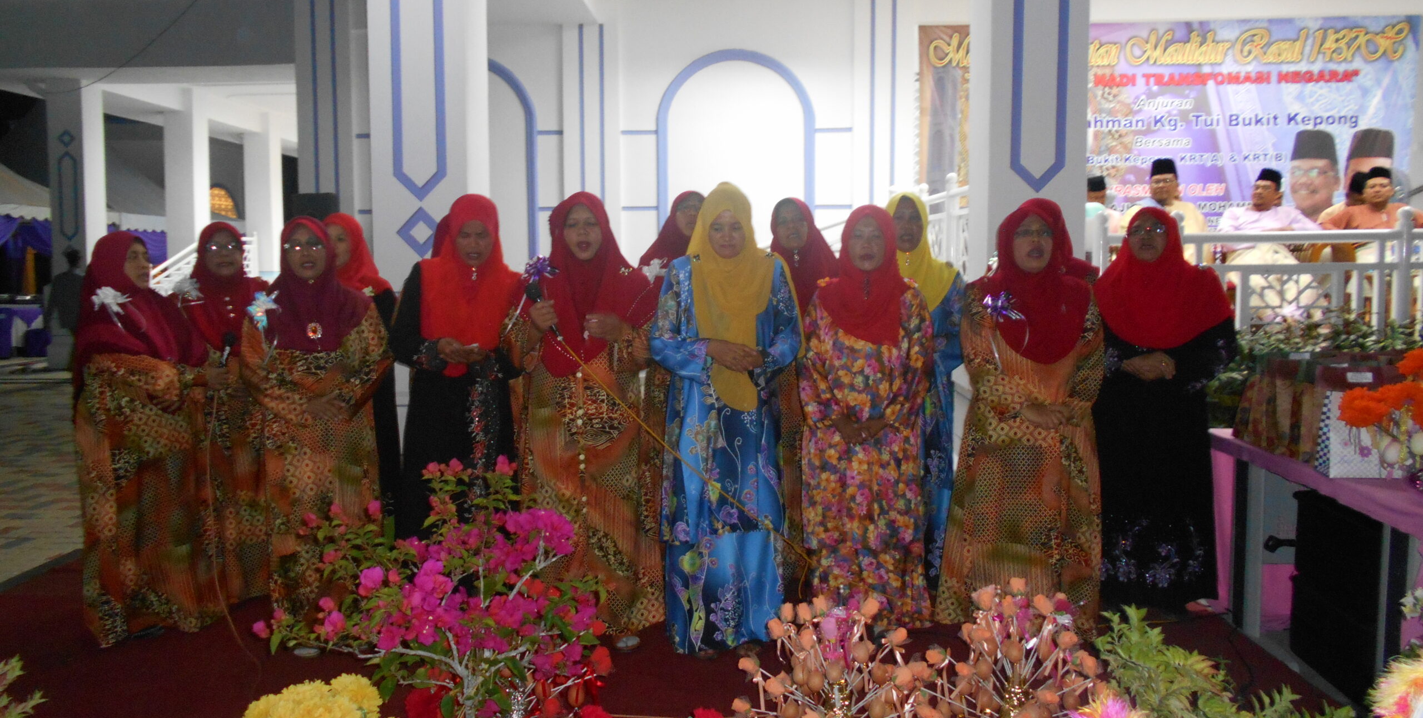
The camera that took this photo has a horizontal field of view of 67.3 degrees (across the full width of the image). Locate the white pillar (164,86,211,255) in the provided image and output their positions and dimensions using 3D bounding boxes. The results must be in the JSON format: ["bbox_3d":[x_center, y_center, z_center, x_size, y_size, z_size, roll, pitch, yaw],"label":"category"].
[{"bbox_3d":[-8.389,-2.244,17.107,0.460,3.950,0.460,0,5,2],"label":"white pillar"}]

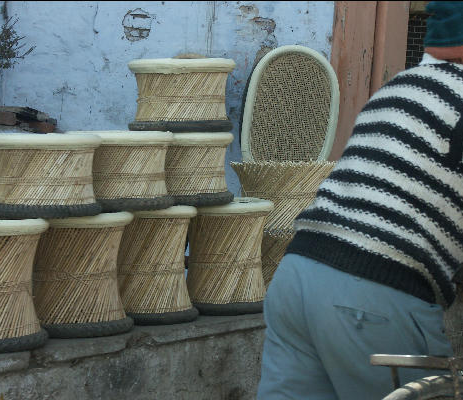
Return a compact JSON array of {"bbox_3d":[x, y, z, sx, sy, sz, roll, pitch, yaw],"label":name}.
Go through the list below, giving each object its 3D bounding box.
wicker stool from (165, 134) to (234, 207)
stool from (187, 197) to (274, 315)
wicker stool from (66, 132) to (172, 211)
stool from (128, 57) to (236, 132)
[{"bbox_3d":[-0.208,-0.134,6.520,0.435,0.287,0.435,0,4,0],"label":"wicker stool"},{"bbox_3d":[-0.023,0.224,6.700,0.395,0.450,0.395,0,4,0],"label":"stool"},{"bbox_3d":[-0.443,-0.117,6.250,0.438,0.290,0.438,0,4,0],"label":"wicker stool"},{"bbox_3d":[-0.197,-0.417,6.450,0.430,0.288,0.430,0,4,0],"label":"stool"}]

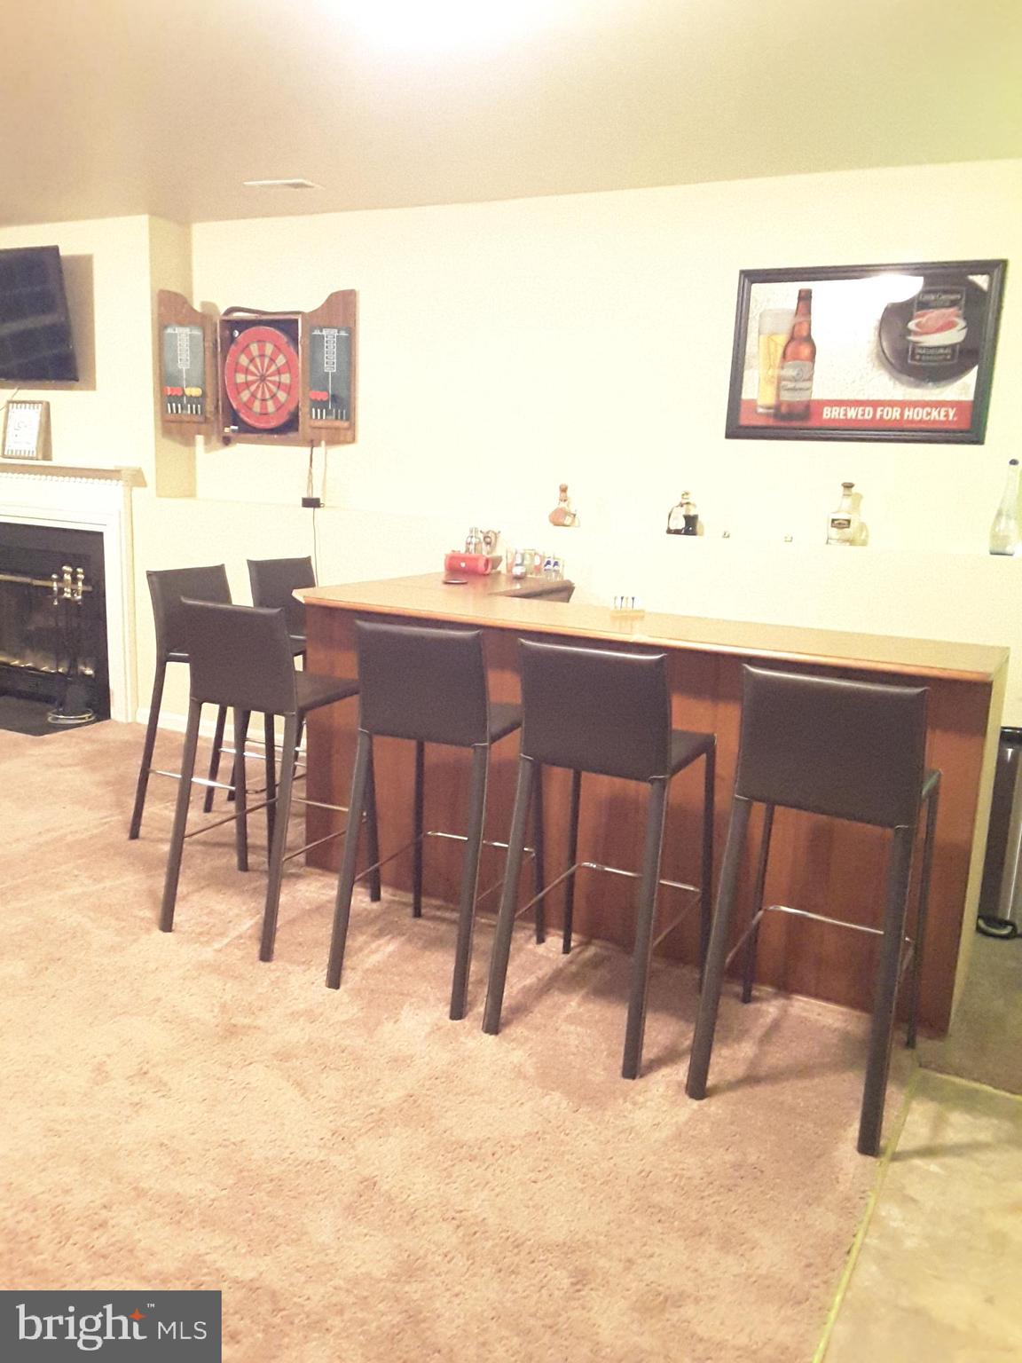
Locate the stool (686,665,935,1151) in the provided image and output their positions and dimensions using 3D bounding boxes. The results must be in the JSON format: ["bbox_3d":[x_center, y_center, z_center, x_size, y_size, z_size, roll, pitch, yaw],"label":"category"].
[{"bbox_3d":[0.736,0.458,2.858,0.440,1.000,0.575,7,12,24],"label":"stool"}]

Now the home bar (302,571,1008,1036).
[{"bbox_3d":[0.477,0.229,4.122,2.235,0.955,1.177,8,13,29],"label":"home bar"}]

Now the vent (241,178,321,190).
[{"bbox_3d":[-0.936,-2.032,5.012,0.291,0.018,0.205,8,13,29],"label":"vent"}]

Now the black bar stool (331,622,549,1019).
[{"bbox_3d":[-0.192,0.321,3.407,0.440,1.000,0.575,6,12,22],"label":"black bar stool"}]

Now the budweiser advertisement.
[{"bbox_3d":[1.254,-1.181,4.415,0.944,0.614,0.030,8,13,29],"label":"budweiser advertisement"}]

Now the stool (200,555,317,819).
[{"bbox_3d":[-0.799,0.008,4.921,0.575,1.000,0.440,8,13,31],"label":"stool"}]

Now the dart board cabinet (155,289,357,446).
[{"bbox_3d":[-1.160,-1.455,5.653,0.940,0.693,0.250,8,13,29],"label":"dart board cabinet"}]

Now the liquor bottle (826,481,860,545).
[{"bbox_3d":[1.176,-0.599,4.328,0.092,0.220,0.085,8,13,29],"label":"liquor bottle"}]

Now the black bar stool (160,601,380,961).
[{"bbox_3d":[-0.732,0.243,3.718,0.440,1.000,0.575,7,12,26],"label":"black bar stool"}]

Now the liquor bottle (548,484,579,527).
[{"bbox_3d":[0.207,-0.713,4.877,0.095,0.168,0.080,8,13,29],"label":"liquor bottle"}]

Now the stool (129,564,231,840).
[{"bbox_3d":[-1.037,0.097,4.417,0.575,1.000,0.440,8,13,29],"label":"stool"}]

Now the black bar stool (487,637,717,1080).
[{"bbox_3d":[0.253,0.377,3.165,0.428,1.018,0.592,7,12,26],"label":"black bar stool"}]

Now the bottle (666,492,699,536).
[{"bbox_3d":[0.664,-0.649,4.710,0.115,0.165,0.085,8,13,30],"label":"bottle"}]

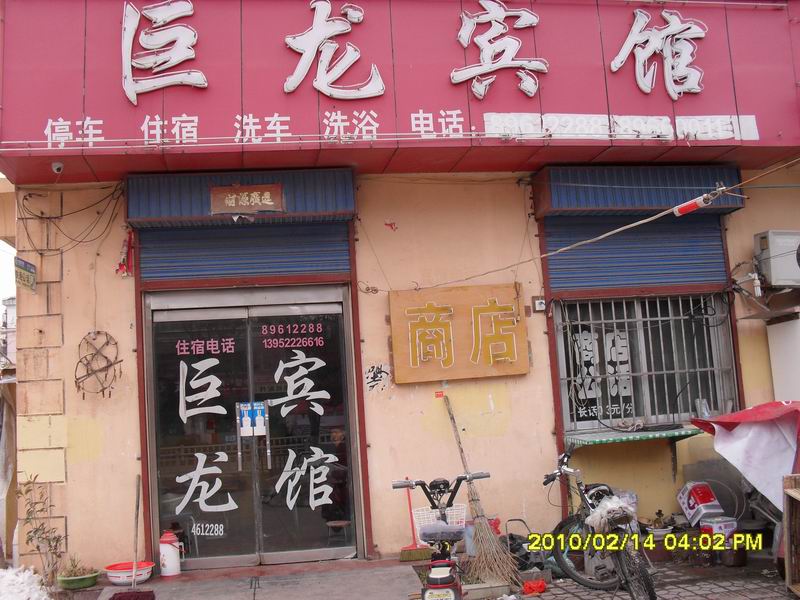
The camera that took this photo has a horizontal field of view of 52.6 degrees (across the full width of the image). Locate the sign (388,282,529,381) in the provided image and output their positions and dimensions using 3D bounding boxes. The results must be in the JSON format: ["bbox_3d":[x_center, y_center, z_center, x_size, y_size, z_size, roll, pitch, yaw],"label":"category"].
[{"bbox_3d":[0.544,0.310,7.403,1.250,0.851,0.045,-3,-6,-7],"label":"sign"}]

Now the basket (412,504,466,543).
[{"bbox_3d":[0.286,1.616,5.850,0.360,0.220,0.240,-2,-6,-15],"label":"basket"}]

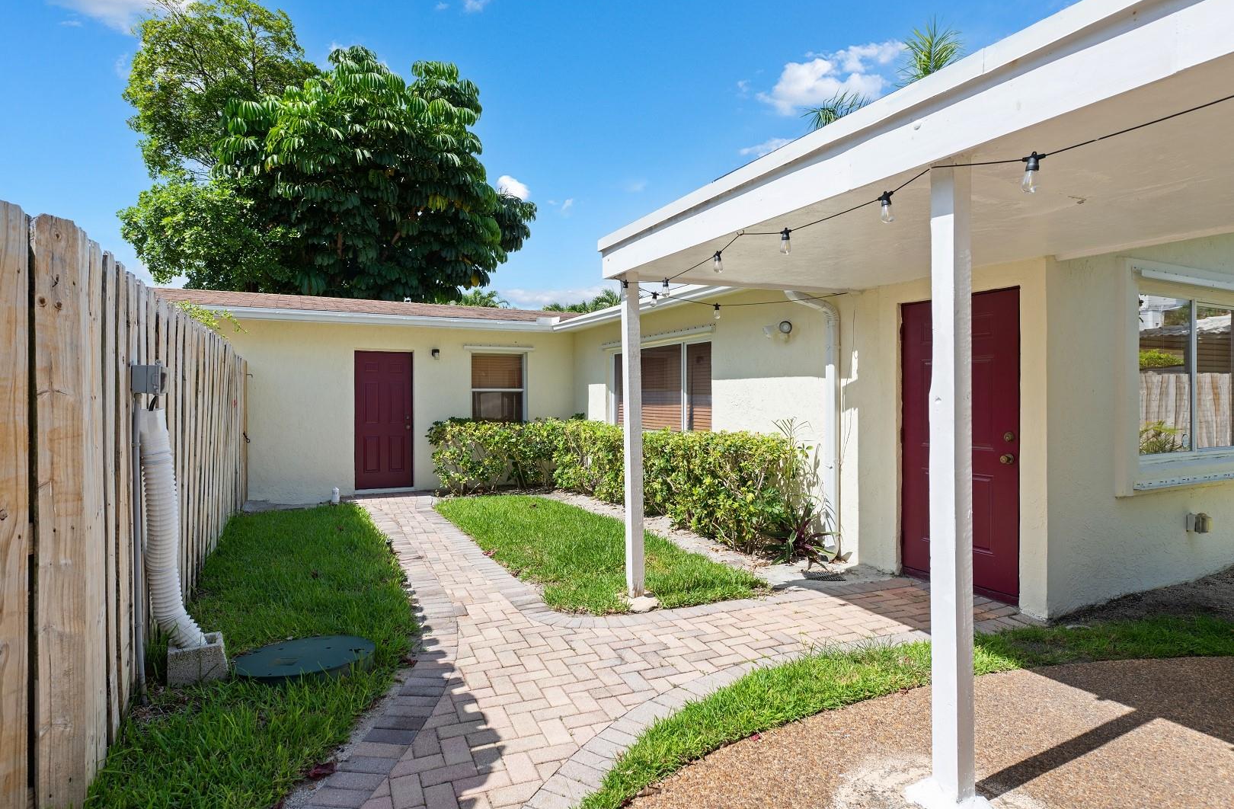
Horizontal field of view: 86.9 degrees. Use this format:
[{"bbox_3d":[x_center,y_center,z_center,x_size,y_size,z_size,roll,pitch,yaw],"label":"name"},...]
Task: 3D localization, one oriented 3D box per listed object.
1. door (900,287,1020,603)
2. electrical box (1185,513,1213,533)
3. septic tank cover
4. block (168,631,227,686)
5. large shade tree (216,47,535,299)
[{"bbox_3d":[2.439,0.250,4.637,0.055,2.060,0.900,-1,1,-28],"label":"door"},{"bbox_3d":[4.340,0.890,4.854,0.090,0.135,0.125,-1,1,-28],"label":"electrical box"},{"bbox_3d":[-1.642,1.359,3.449,0.670,0.080,0.670,0,-2,-28],"label":"septic tank cover"},{"bbox_3d":[-2.131,1.289,3.315,0.235,0.200,0.205,-1,1,-28],"label":"block"},{"bbox_3d":[-5.961,-3.708,15.965,7.800,10.000,7.200,-1,1,-28],"label":"large shade tree"}]

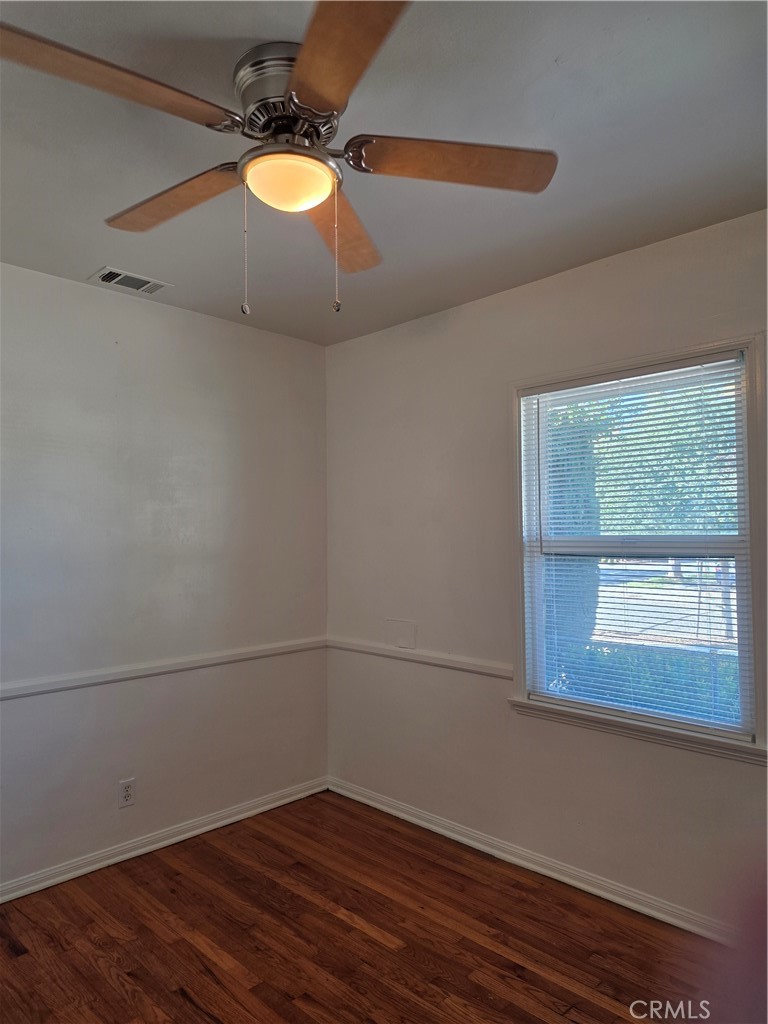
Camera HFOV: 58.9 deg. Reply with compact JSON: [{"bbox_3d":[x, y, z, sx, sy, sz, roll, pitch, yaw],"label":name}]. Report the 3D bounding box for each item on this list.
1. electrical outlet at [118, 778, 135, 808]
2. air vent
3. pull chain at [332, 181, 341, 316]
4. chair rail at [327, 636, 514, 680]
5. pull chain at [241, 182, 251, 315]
[{"bbox_3d":[-1.111,1.220,2.949,0.008,0.114,0.070,-2,-3,45],"label":"electrical outlet"},{"bbox_3d":[-1.061,-0.956,2.862,0.200,0.015,0.299,-2,-3,45],"label":"air vent"},{"bbox_3d":[-0.109,-0.614,1.570,0.018,0.310,0.018,0,-2,0],"label":"pull chain"},{"bbox_3d":[0.114,0.704,3.333,1.224,0.065,0.022,-2,-3,45],"label":"chair rail"},{"bbox_3d":[-0.322,-0.612,1.587,0.019,0.309,0.019,0,-2,0],"label":"pull chain"}]

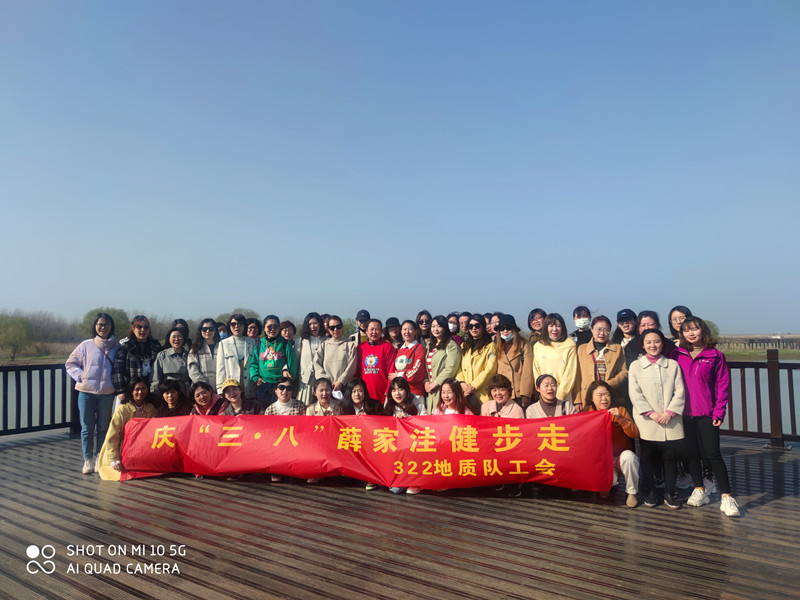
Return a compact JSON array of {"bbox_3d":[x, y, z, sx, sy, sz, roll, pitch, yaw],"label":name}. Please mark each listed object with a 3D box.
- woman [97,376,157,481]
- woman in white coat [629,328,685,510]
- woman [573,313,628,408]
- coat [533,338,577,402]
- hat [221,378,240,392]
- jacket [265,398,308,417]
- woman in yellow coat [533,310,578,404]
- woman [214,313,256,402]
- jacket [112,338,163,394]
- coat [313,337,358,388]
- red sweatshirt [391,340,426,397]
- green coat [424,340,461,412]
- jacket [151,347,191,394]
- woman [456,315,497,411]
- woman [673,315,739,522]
[{"bbox_3d":[-2.867,1.367,5.880,0.580,1.030,0.650,1,-3,-18],"label":"woman"},{"bbox_3d":[2.289,1.027,4.950,0.490,1.560,0.360,-1,-3,7],"label":"woman in white coat"},{"bbox_3d":[1.934,0.972,5.299,0.500,1.638,0.310,-1,-4,19],"label":"woman"},{"bbox_3d":[1.542,0.698,5.467,0.470,0.650,0.300,-1,-4,14],"label":"coat"},{"bbox_3d":[-1.778,0.897,5.820,0.175,0.130,0.240,7,12,9],"label":"hat"},{"bbox_3d":[-1.146,1.257,5.550,0.450,0.550,0.380,0,-4,-3],"label":"jacket"},{"bbox_3d":[1.519,0.968,5.420,0.470,1.660,0.320,-1,-4,8],"label":"woman in yellow coat"},{"bbox_3d":[-1.765,0.994,5.950,0.480,1.680,0.320,0,-4,-6],"label":"woman"},{"bbox_3d":[-2.852,0.756,6.014,0.540,0.680,0.330,2,-4,-25],"label":"jacket"},{"bbox_3d":[-0.715,0.704,6.200,0.490,0.590,0.310,0,-3,-5],"label":"coat"},{"bbox_3d":[0.089,0.715,5.766,0.430,0.590,0.320,-1,-4,16],"label":"red sweatshirt"},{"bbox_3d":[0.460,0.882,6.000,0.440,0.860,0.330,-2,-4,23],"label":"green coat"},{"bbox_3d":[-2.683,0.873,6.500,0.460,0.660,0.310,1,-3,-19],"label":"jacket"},{"bbox_3d":[0.789,0.983,5.599,0.460,1.654,0.310,-1,-4,19],"label":"woman"},{"bbox_3d":[2.663,0.970,4.860,0.560,1.660,0.420,-2,-4,25],"label":"woman"}]

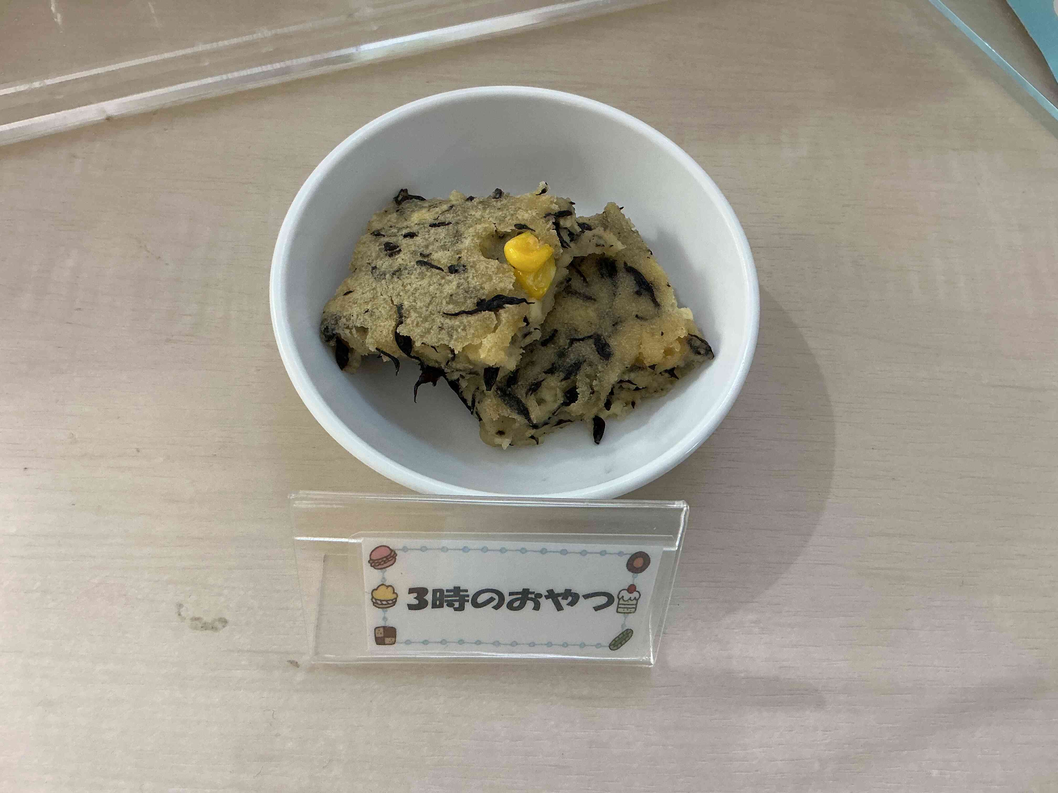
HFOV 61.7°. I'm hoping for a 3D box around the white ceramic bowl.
[{"bbox_3d":[-0.004,-0.021,0.231,0.117,0.040,0.117,0,67,-4],"label":"white ceramic bowl"}]

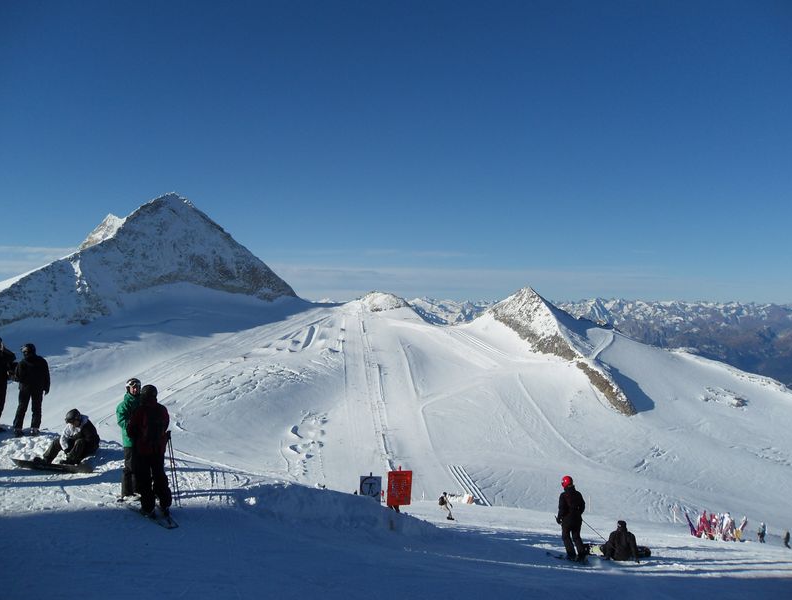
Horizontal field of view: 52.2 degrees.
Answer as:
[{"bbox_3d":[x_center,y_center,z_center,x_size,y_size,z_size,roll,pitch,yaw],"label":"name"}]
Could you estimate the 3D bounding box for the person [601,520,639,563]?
[{"bbox_3d":[4.812,5.165,17.300,0.750,0.900,0.900,0,0,-9],"label":"person"}]

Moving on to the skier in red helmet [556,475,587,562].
[{"bbox_3d":[3.667,4.575,16.900,0.600,1.830,0.460,0,0,-30],"label":"skier in red helmet"}]

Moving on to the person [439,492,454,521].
[{"bbox_3d":[3.028,12.381,48.500,0.750,1.700,0.650,0,0,-24],"label":"person"}]

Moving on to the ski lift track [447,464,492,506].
[{"bbox_3d":[10.449,26.372,115.000,1.900,2.200,14.500,0,0,-12],"label":"ski lift track"}]

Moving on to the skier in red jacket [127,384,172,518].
[{"bbox_3d":[-3.513,2.163,11.550,0.630,1.860,0.500,0,0,-18],"label":"skier in red jacket"}]

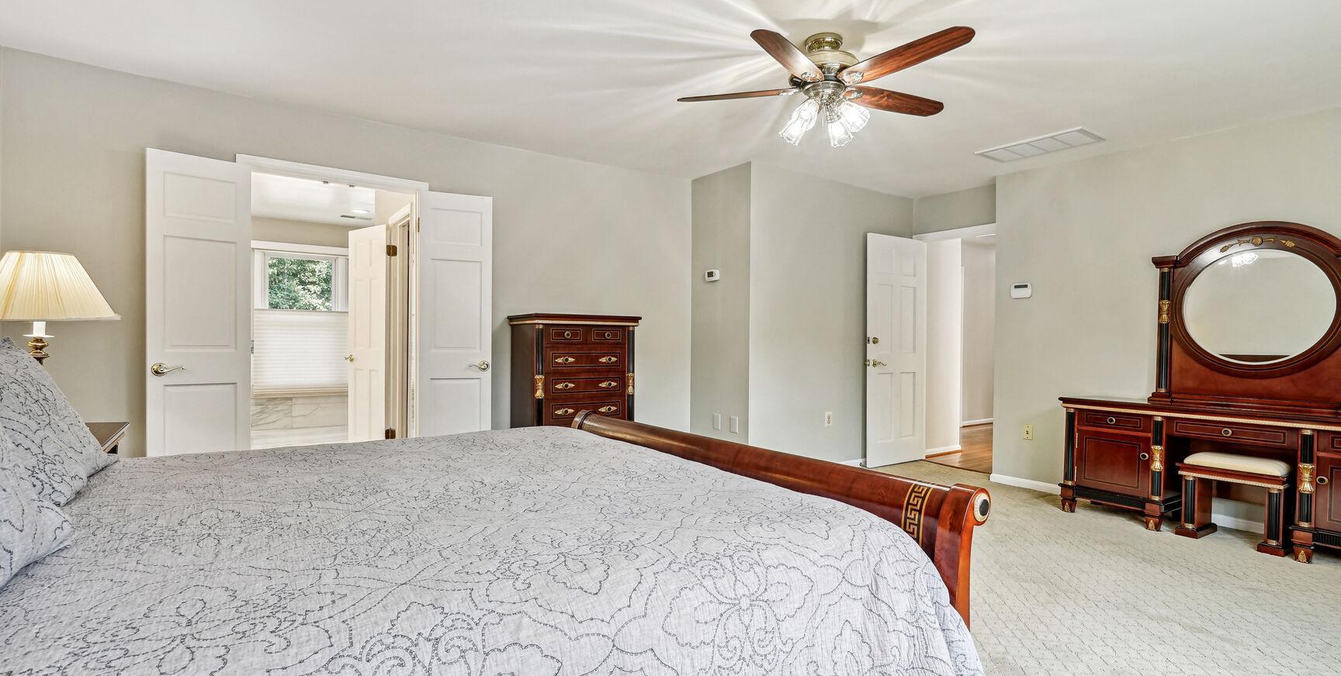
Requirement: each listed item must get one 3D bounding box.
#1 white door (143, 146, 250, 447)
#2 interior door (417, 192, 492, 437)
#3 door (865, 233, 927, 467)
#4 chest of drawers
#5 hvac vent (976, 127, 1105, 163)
[{"bbox_3d":[-2.420,0.092,3.072,0.045,2.030,0.425,1,1,45],"label":"white door"},{"bbox_3d":[-1.375,0.094,3.827,0.436,2.030,0.045,0,1,-27],"label":"interior door"},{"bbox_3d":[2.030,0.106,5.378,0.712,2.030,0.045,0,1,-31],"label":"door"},{"bbox_3d":[-0.657,0.489,4.119,0.790,1.268,0.470,0,1,-36],"label":"chest of drawers"},{"bbox_3d":[2.487,-1.278,4.023,0.400,0.025,0.655,0,1,-36],"label":"hvac vent"}]

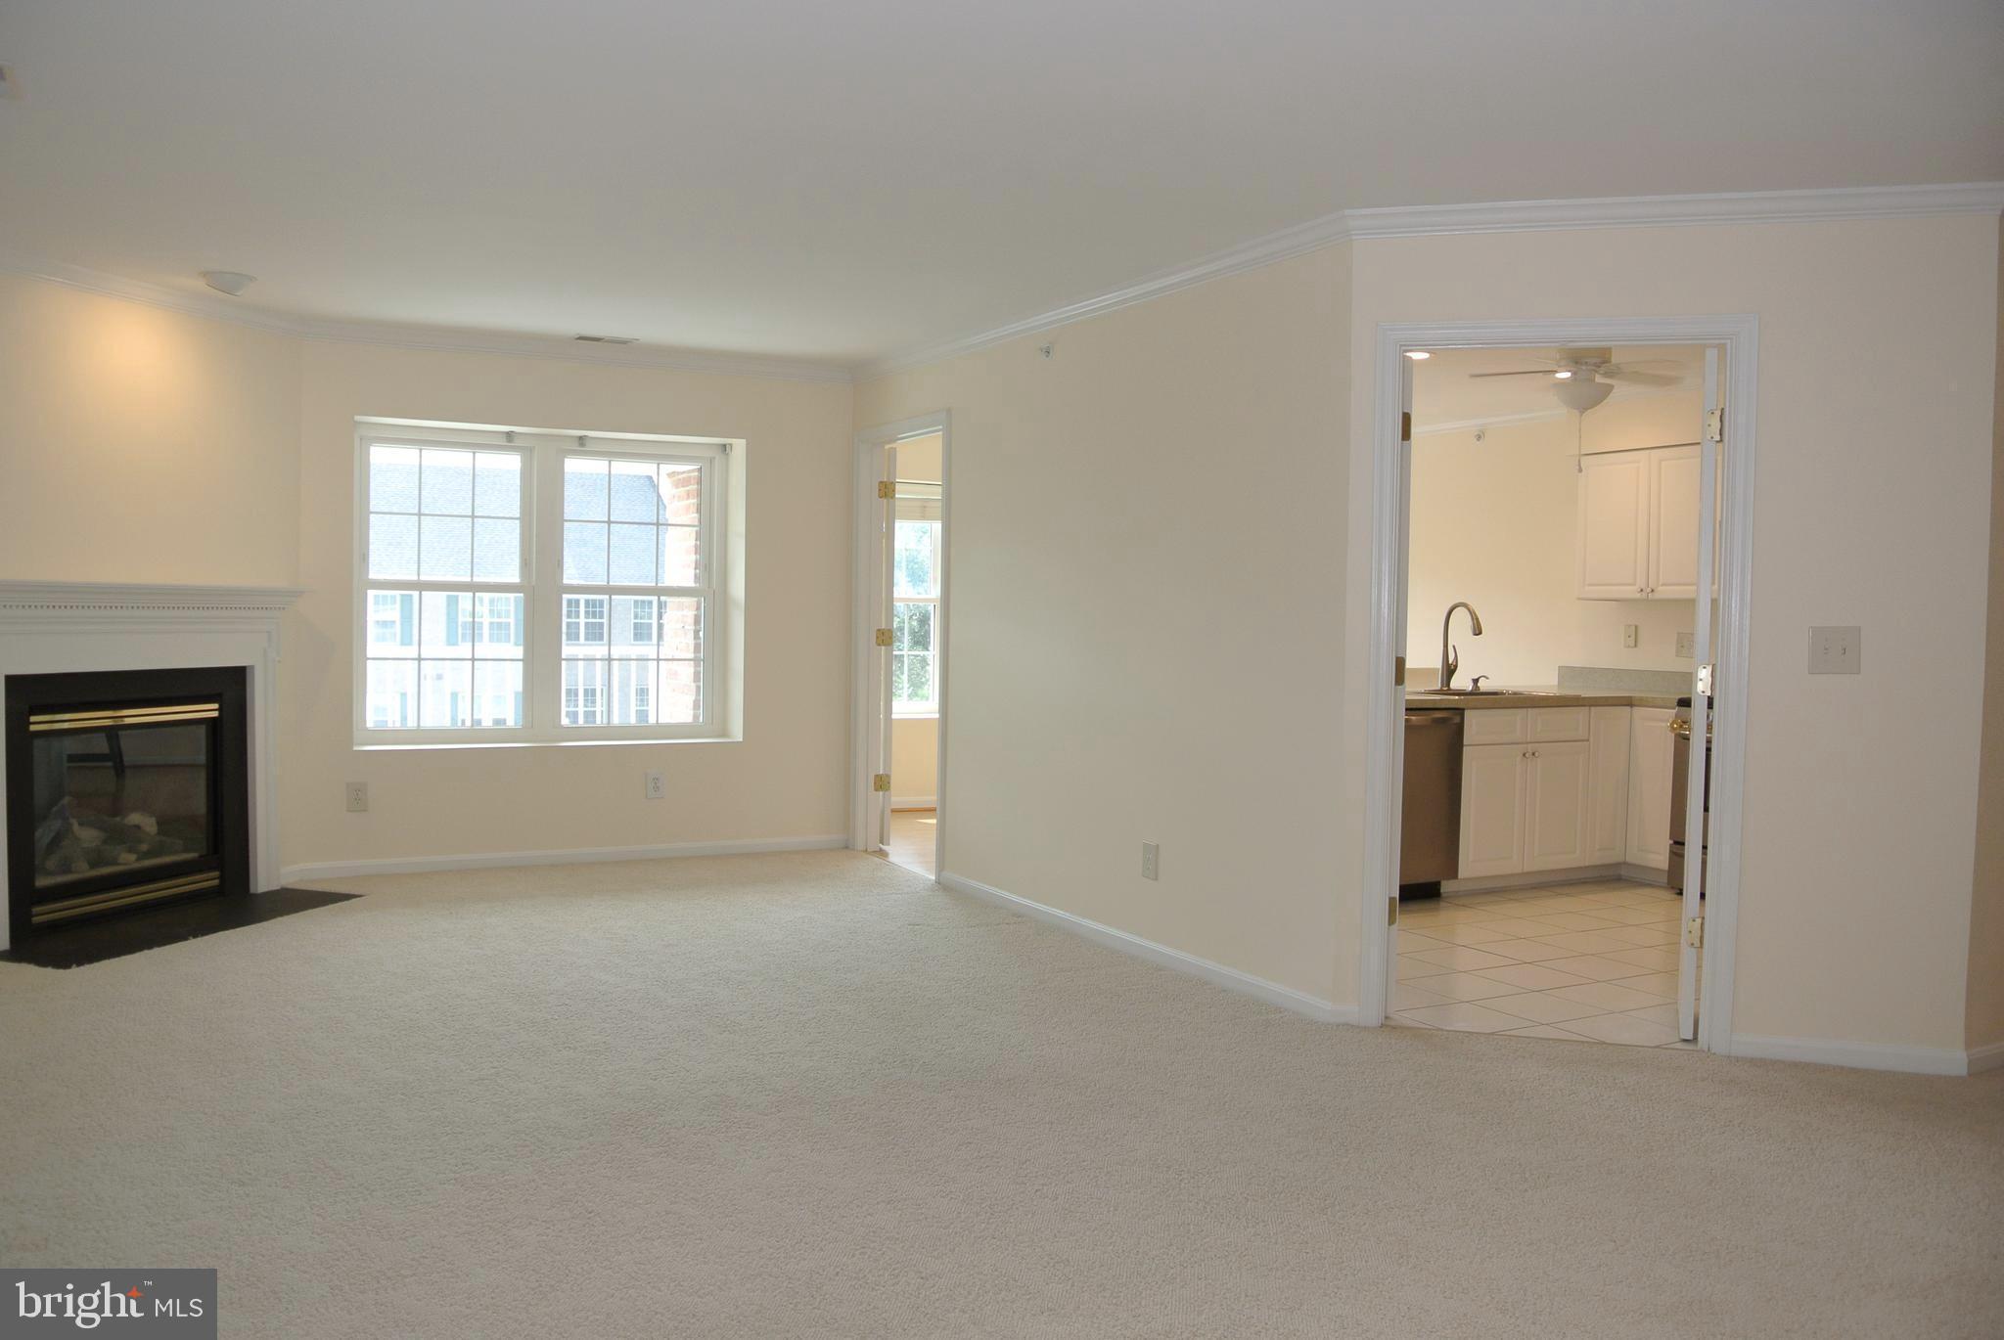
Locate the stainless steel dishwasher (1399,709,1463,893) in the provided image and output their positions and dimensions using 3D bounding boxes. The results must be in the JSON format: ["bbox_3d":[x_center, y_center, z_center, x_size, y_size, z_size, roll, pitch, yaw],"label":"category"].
[{"bbox_3d":[1.647,0.585,6.806,0.600,0.850,0.620,0,3,-30],"label":"stainless steel dishwasher"}]

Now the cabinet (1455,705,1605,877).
[{"bbox_3d":[2.284,0.550,7.183,0.880,0.800,0.610,0,3,-30],"label":"cabinet"}]

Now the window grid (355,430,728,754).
[{"bbox_3d":[-2.180,-0.396,7.275,1.750,1.490,0.090,0,3,-25],"label":"window grid"}]

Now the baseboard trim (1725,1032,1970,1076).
[{"bbox_3d":[2.403,1.092,4.268,0.608,0.068,0.015,2,2,14],"label":"baseboard trim"}]

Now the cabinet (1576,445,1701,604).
[{"bbox_3d":[3.353,-0.731,7.607,0.320,0.765,0.827,0,3,-29],"label":"cabinet"}]

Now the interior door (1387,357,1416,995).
[{"bbox_3d":[1.277,0.043,4.893,0.035,2.020,0.450,1,2,11],"label":"interior door"}]

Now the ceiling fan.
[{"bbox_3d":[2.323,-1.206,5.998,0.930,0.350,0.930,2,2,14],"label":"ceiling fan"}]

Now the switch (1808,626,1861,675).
[{"bbox_3d":[2.349,-0.053,4.239,0.132,0.132,0.014,2,2,14],"label":"switch"}]

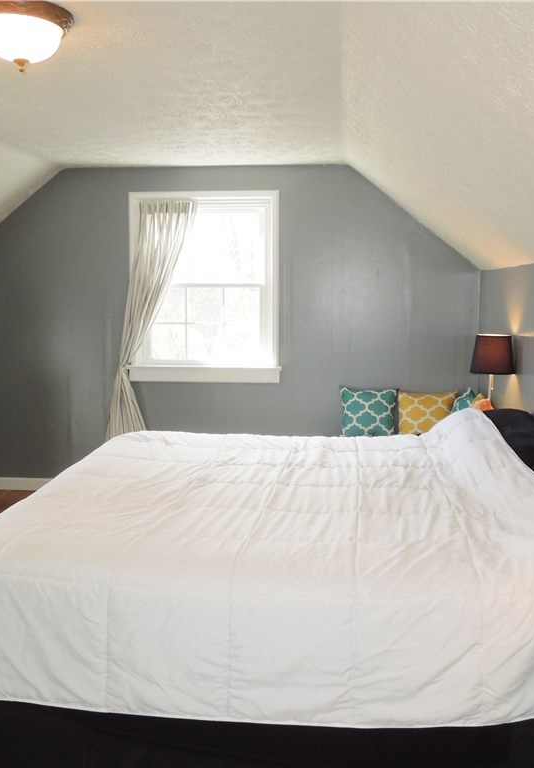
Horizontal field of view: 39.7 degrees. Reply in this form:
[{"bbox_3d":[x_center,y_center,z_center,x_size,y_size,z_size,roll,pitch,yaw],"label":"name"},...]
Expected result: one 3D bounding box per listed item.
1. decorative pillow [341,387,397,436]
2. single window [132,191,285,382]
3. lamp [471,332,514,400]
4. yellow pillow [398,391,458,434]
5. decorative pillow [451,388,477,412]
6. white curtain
[{"bbox_3d":[0.676,0.202,4.865,0.368,0.364,0.130,1,-5,5],"label":"decorative pillow"},{"bbox_3d":[-0.433,-0.656,5.085,1.042,1.300,0.120,1,7,5],"label":"single window"},{"bbox_3d":[1.170,-0.004,3.841,0.227,0.496,0.227,1,7,5],"label":"lamp"},{"bbox_3d":[1.049,0.210,4.846,0.389,0.368,0.130,1,-5,5],"label":"yellow pillow"},{"bbox_3d":[1.267,0.230,4.716,0.130,0.368,0.361,14,-3,-36],"label":"decorative pillow"},{"bbox_3d":[-0.786,-0.277,5.070,0.632,1.946,0.120,1,7,5],"label":"white curtain"}]

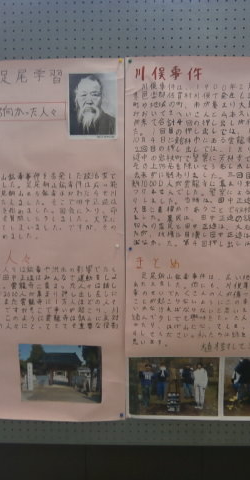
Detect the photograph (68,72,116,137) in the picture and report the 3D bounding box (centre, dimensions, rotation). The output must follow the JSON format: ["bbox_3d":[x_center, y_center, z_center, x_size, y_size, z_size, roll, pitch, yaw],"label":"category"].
[{"bbox_3d":[-0.093,-0.385,1.383,0.137,0.183,0.010,0,7,2],"label":"photograph"}]

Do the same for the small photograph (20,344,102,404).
[{"bbox_3d":[-0.198,0.417,1.491,0.254,0.186,0.010,0,7,2],"label":"small photograph"}]

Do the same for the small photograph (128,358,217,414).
[{"bbox_3d":[0.151,0.454,1.482,0.280,0.192,0.010,0,7,2],"label":"small photograph"}]

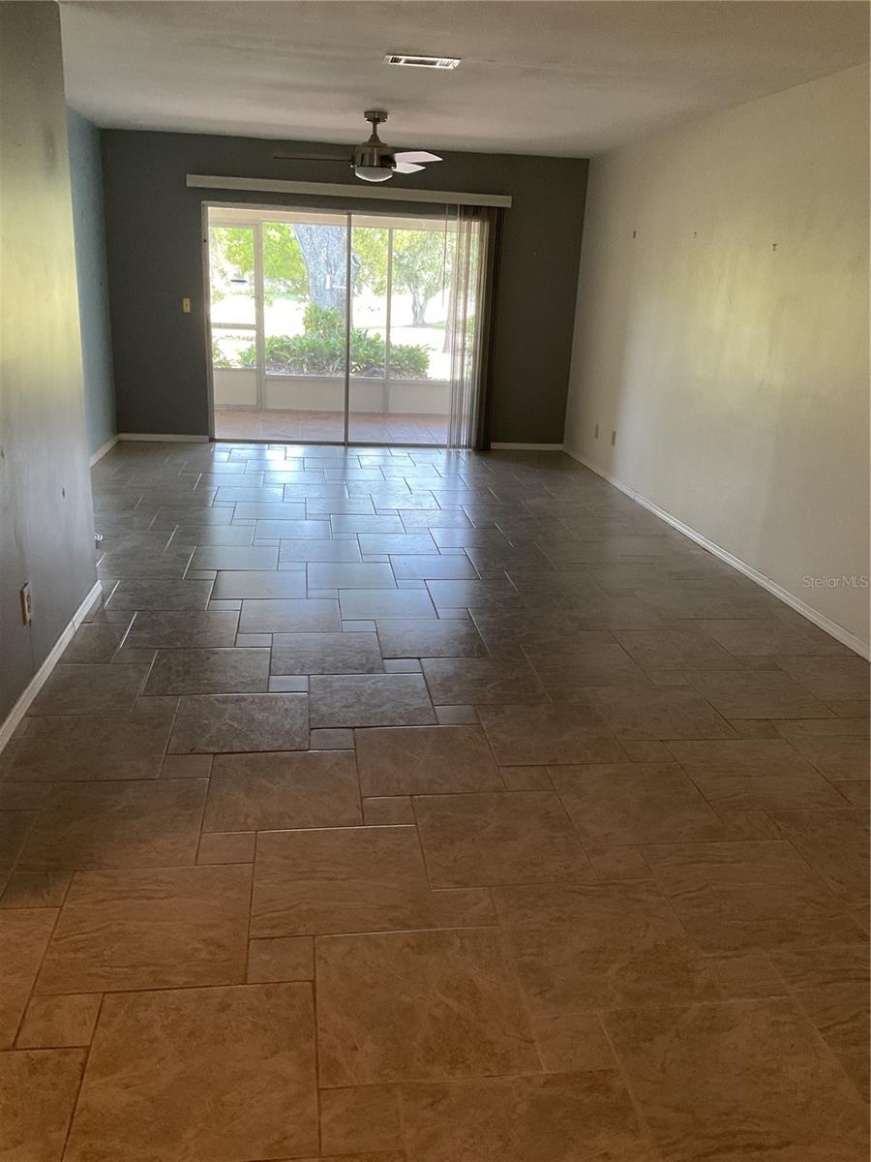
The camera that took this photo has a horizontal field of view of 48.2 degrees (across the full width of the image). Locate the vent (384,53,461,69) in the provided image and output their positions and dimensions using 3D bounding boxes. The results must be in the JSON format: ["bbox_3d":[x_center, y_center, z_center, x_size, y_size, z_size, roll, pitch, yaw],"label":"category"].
[{"bbox_3d":[-0.065,-2.443,4.587,0.345,0.024,0.200,0,18,-8],"label":"vent"}]

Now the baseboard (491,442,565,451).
[{"bbox_3d":[0.816,-1.224,8.850,0.738,0.064,0.017,0,18,-8],"label":"baseboard"}]

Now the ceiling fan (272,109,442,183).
[{"bbox_3d":[-0.490,-2.794,6.280,1.120,0.410,1.220,0,18,-8],"label":"ceiling fan"}]

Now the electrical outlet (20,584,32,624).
[{"bbox_3d":[-1.413,0.082,3.368,0.012,0.117,0.073,0,18,-8],"label":"electrical outlet"}]

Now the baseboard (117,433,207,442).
[{"bbox_3d":[-2.340,-1.229,8.399,0.778,0.066,0.017,0,18,-8],"label":"baseboard"}]

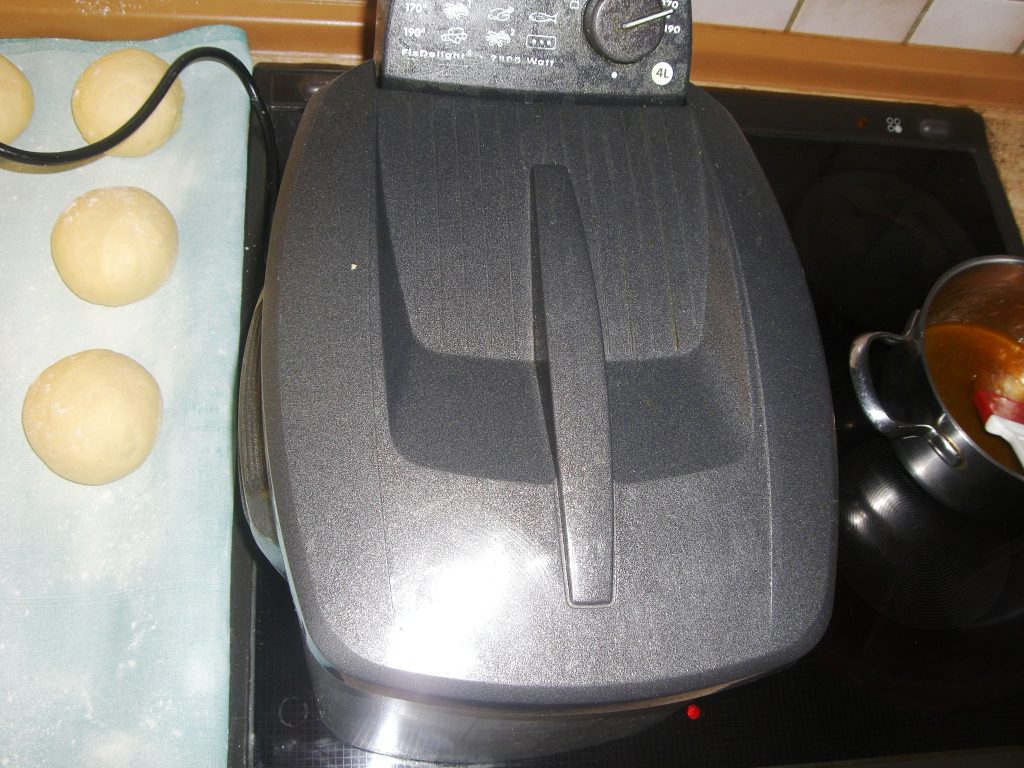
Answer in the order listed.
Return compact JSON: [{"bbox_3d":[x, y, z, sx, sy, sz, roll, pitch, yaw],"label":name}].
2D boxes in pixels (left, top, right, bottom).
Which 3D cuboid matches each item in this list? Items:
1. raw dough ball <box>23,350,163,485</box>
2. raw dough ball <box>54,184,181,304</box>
[{"bbox_3d":[-0.240,0.015,0.641,0.077,0.052,0.077,1,64,-11],"label":"raw dough ball"},{"bbox_3d":[-0.245,-0.088,0.692,0.076,0.051,0.076,1,64,-11],"label":"raw dough ball"}]

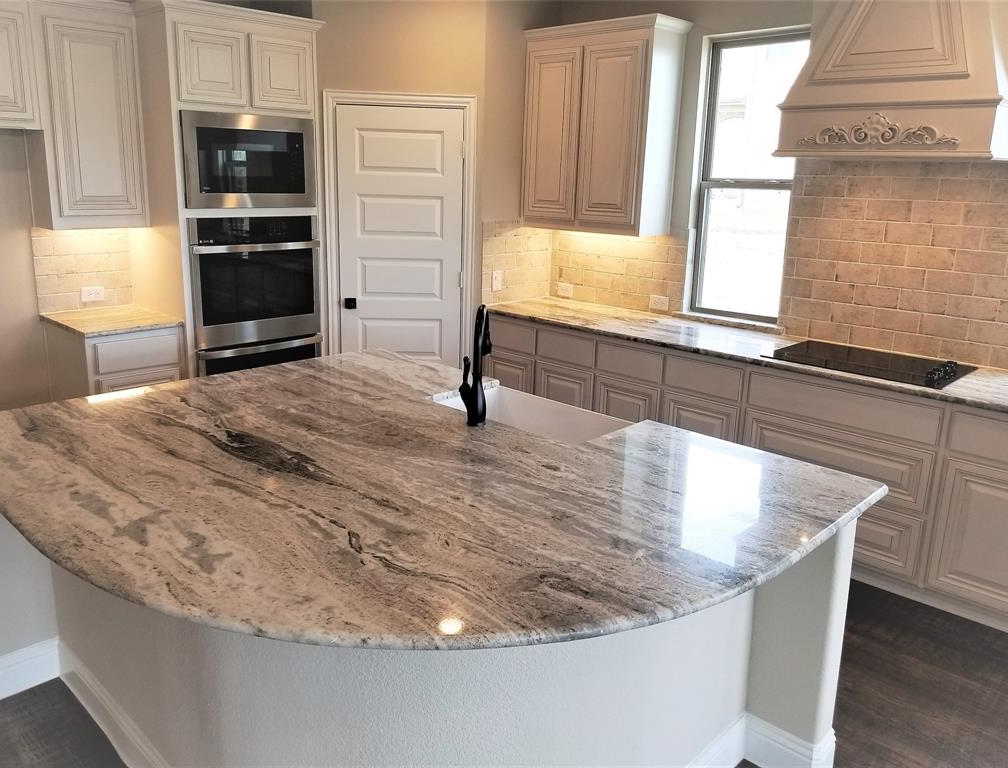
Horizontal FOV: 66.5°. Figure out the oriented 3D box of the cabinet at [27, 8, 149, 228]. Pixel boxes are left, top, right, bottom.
[{"bbox_3d":[-2.172,-1.367,3.947,0.394,1.114,0.476,15,20,40],"label":"cabinet"}]

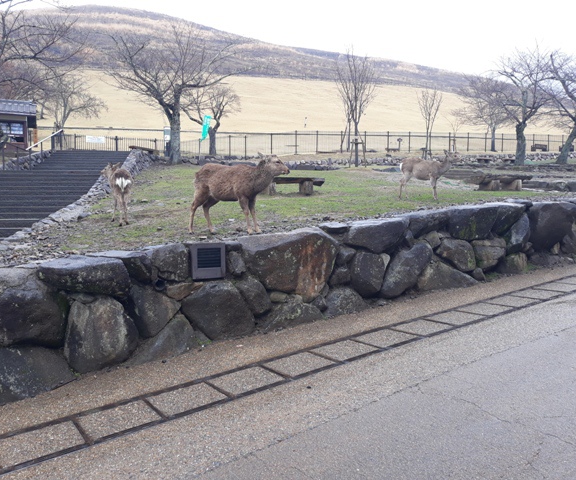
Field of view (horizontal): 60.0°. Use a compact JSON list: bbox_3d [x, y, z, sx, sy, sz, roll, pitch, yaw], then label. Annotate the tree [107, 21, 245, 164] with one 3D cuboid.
[{"bbox_3d":[-5.409,-7.091,24.000,6.500,6.900,6.000,0,5,0],"label":"tree"}]

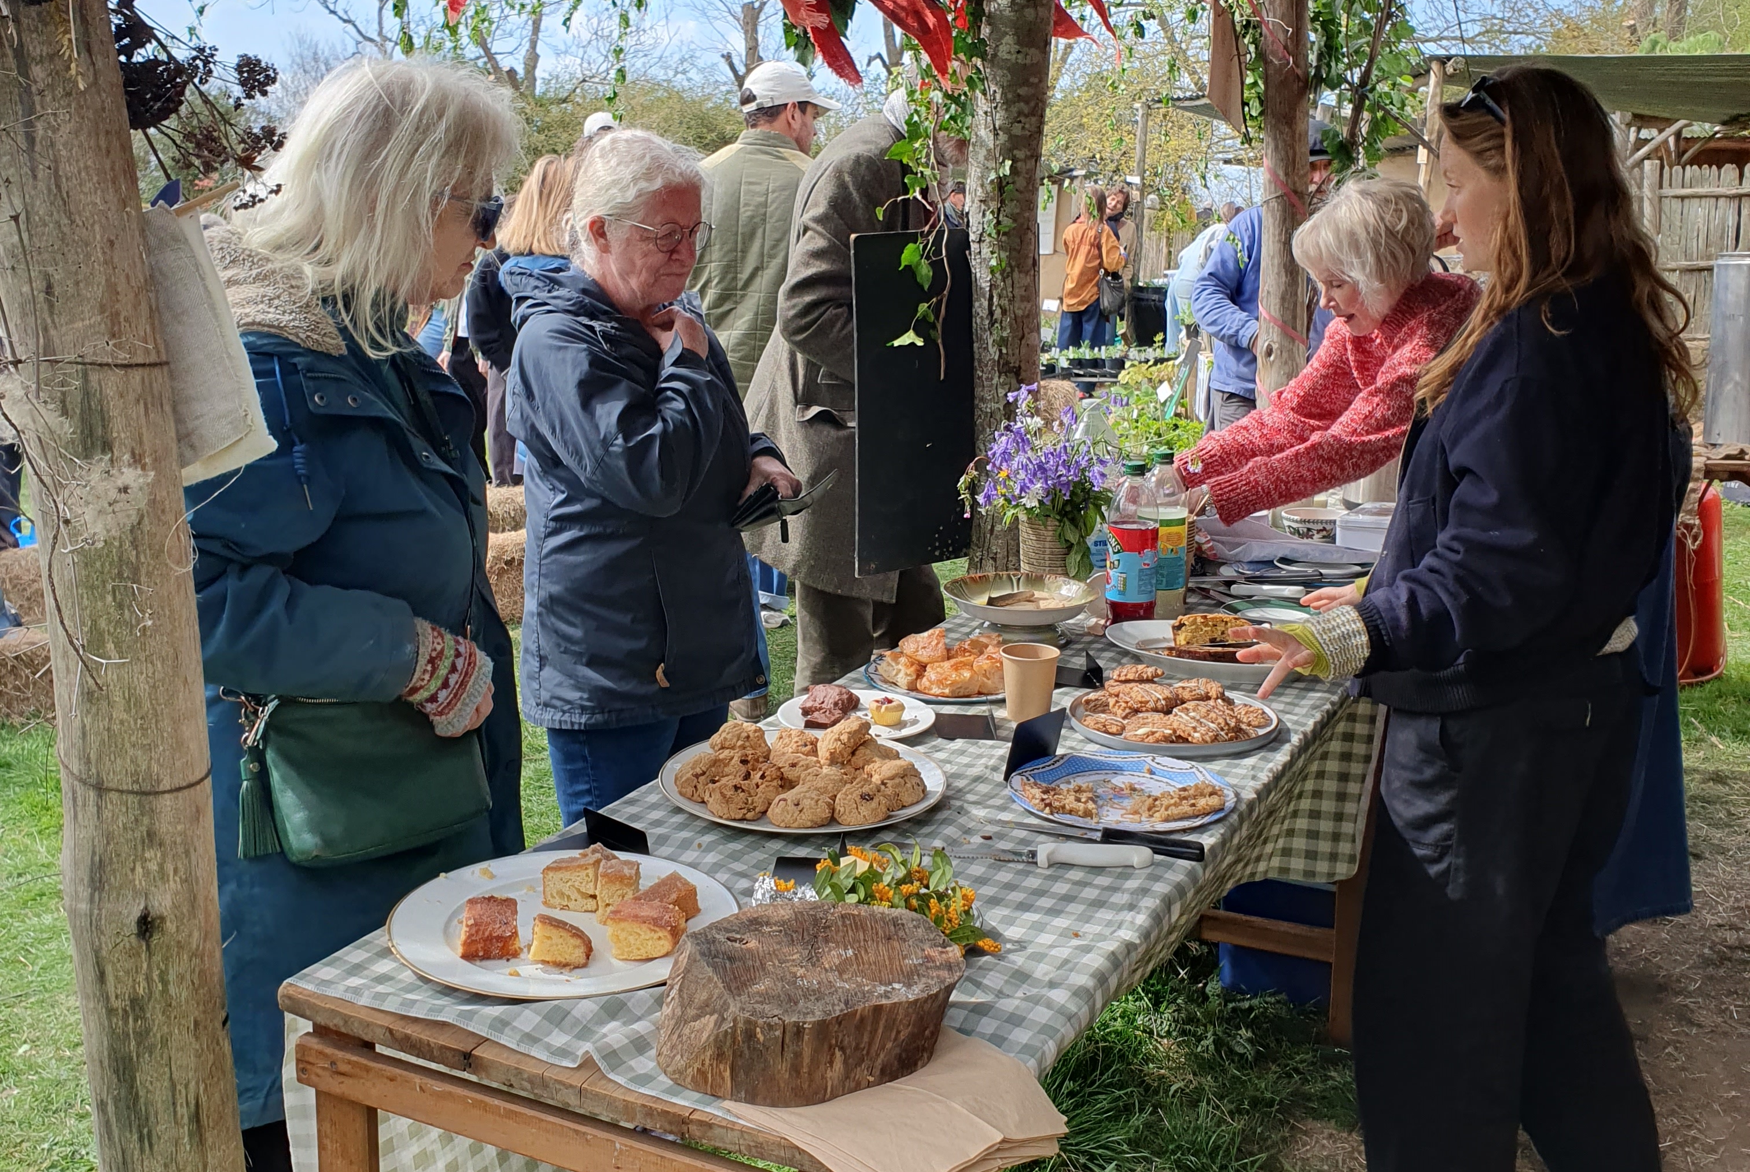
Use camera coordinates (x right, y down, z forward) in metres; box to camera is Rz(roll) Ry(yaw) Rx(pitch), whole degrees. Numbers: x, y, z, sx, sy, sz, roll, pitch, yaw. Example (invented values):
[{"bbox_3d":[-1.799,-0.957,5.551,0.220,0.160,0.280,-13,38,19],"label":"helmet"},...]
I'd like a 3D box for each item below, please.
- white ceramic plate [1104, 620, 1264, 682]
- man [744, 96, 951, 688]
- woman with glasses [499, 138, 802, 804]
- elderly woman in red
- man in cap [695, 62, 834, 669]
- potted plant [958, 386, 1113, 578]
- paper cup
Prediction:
[{"bbox_3d":[0.548,0.107,2.846,0.340,0.032,0.280,5,13,13],"label":"white ceramic plate"},{"bbox_3d":[-0.050,-0.369,4.200,0.540,1.680,0.520,-2,13,-9],"label":"man"},{"bbox_3d":[-0.333,0.103,2.598,0.420,1.550,0.480,8,14,24],"label":"woman with glasses"},{"bbox_3d":[0.848,0.083,2.942,0.800,1.510,0.500,8,14,24],"label":"elderly woman in red"},{"bbox_3d":[-0.307,-0.528,4.720,0.500,1.780,0.360,5,14,20],"label":"man in cap"},{"bbox_3d":[0.297,-0.190,3.230,0.280,0.385,0.270,2,13,0],"label":"potted plant"},{"bbox_3d":[0.225,0.138,2.529,0.083,0.093,0.083,2,13,0],"label":"paper cup"}]

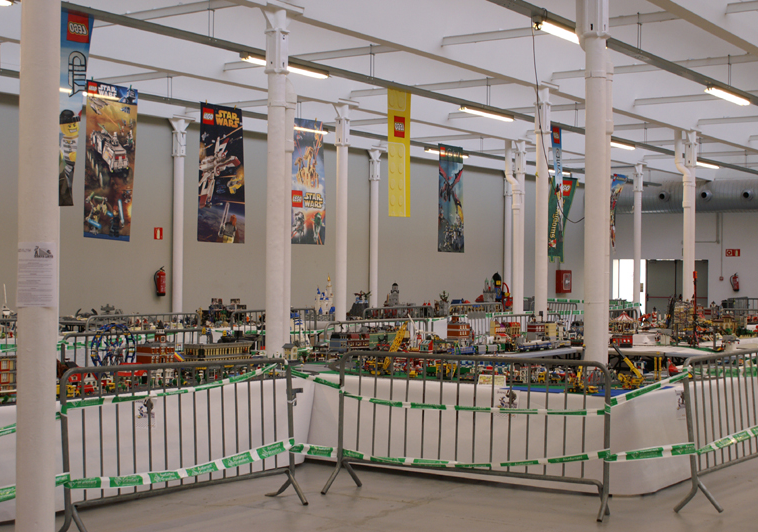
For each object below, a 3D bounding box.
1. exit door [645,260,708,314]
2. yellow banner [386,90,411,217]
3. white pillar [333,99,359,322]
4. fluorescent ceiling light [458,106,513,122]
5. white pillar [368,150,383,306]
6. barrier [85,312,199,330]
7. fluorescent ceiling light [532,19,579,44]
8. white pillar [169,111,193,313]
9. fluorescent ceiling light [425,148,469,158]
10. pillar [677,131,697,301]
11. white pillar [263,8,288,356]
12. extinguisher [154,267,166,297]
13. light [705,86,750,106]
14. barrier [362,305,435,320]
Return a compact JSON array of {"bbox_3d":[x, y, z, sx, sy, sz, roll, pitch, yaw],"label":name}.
[{"bbox_3d":[8.371,0.909,32.497,1.820,2.100,0.100,0,0,35],"label":"exit door"},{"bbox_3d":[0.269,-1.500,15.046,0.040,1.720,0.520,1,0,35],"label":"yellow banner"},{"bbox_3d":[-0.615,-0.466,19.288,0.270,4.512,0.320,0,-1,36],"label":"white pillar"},{"bbox_3d":[1.684,-2.354,17.863,0.150,0.110,1.480,0,-1,36],"label":"fluorescent ceiling light"},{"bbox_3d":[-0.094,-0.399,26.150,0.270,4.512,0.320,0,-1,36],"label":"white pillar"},{"bbox_3d":[-3.268,1.222,16.098,0.450,1.100,2.100,0,0,36],"label":"barrier"},{"bbox_3d":[2.022,-2.404,12.077,0.150,0.110,1.480,0,-1,36],"label":"fluorescent ceiling light"},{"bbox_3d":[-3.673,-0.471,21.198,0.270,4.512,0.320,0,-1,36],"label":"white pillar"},{"bbox_3d":[1.323,-2.185,22.500,0.140,0.100,1.530,0,0,35],"label":"fluorescent ceiling light"},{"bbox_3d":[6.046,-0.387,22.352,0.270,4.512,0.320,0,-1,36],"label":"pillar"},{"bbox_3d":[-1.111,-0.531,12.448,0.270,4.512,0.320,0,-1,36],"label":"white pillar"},{"bbox_3d":[-3.758,0.266,19.793,0.180,0.520,0.200,1,0,35],"label":"extinguisher"},{"bbox_3d":[4.826,-2.347,15.936,0.150,0.110,1.480,0,-1,36],"label":"light"},{"bbox_3d":[0.371,1.277,20.398,0.450,1.100,2.100,0,0,34],"label":"barrier"}]

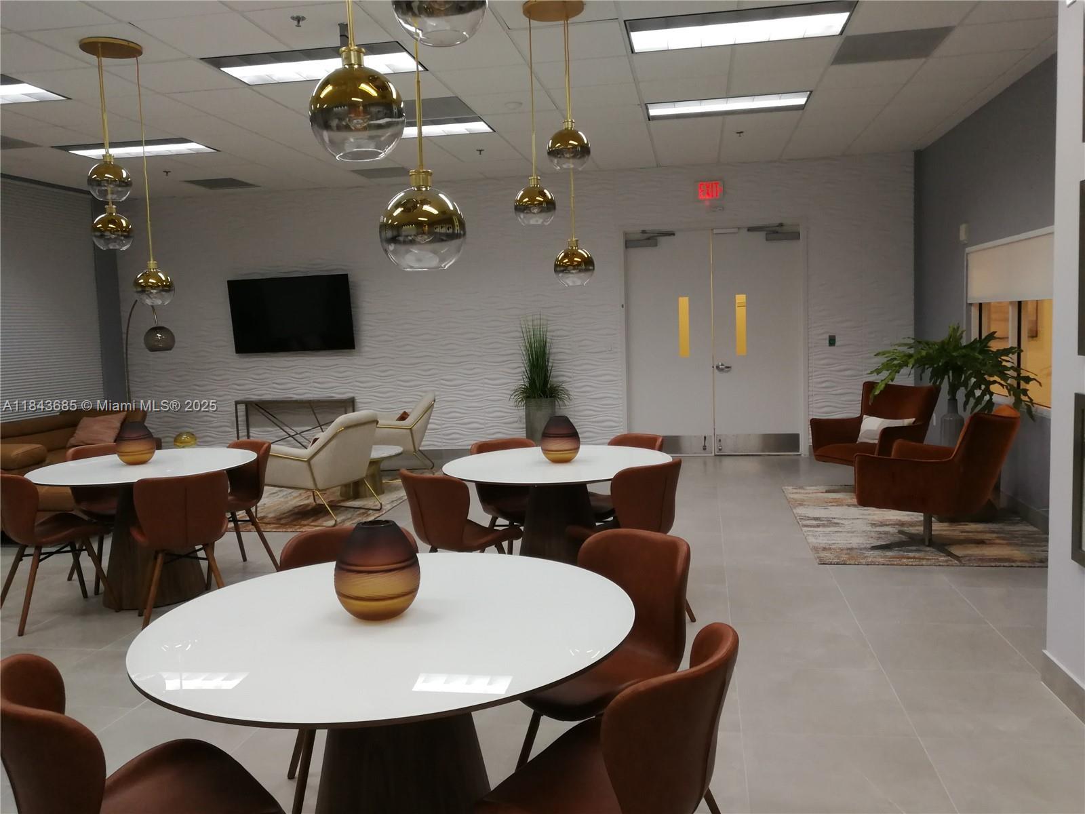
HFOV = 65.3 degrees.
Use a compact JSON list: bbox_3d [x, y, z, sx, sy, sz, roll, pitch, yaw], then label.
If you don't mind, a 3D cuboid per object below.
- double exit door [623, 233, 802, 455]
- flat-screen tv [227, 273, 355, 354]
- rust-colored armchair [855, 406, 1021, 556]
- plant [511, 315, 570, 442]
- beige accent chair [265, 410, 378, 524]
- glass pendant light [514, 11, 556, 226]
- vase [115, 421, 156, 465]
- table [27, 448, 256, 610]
[{"bbox_3d":[1.821,-0.686,9.068,1.840,2.430,0.080,-1,6,11],"label":"double exit door"},{"bbox_3d":[-2.905,-1.064,9.777,1.475,0.845,0.060,-1,14,11],"label":"flat-screen tv"},{"bbox_3d":[2.497,0.435,5.306,0.840,0.870,0.750,2,7,36],"label":"rust-colored armchair"},{"bbox_3d":[-0.022,-0.192,9.281,0.630,1.580,0.600,-1,5,11],"label":"plant"},{"bbox_3d":[-1.776,0.467,6.781,0.810,0.800,0.700,1,6,24],"label":"beige accent chair"},{"bbox_3d":[-0.052,-1.517,4.496,0.222,1.086,0.222,-1,6,11],"label":"glass pendant light"},{"bbox_3d":[-2.343,0.206,4.877,0.215,0.238,0.215,-2,5,0],"label":"vase"},{"bbox_3d":[-2.242,0.705,4.858,1.180,0.760,1.180,-2,5,0],"label":"table"}]

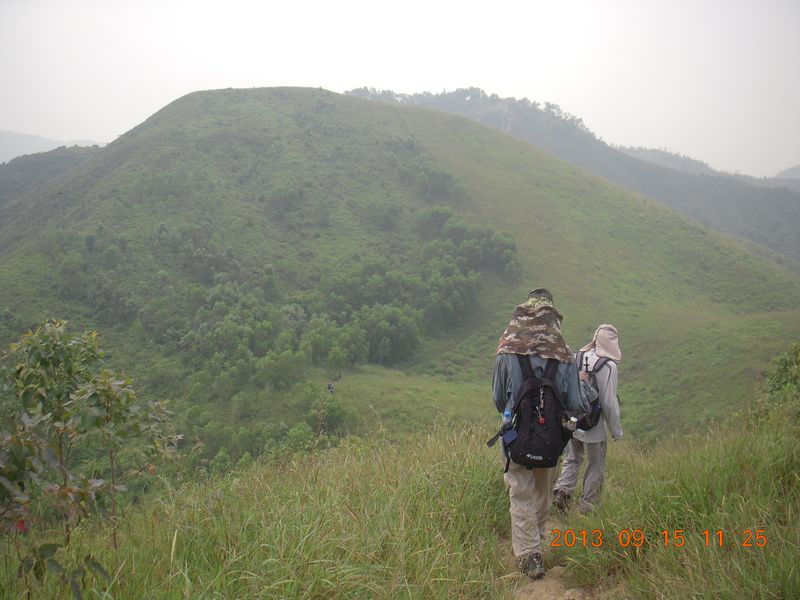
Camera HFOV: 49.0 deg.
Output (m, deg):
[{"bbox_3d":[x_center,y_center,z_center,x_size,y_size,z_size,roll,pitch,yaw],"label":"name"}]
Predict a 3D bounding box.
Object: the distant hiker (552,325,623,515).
[{"bbox_3d":[1.584,1.010,7.420,0.510,1.620,0.580,3,5,36],"label":"distant hiker"}]

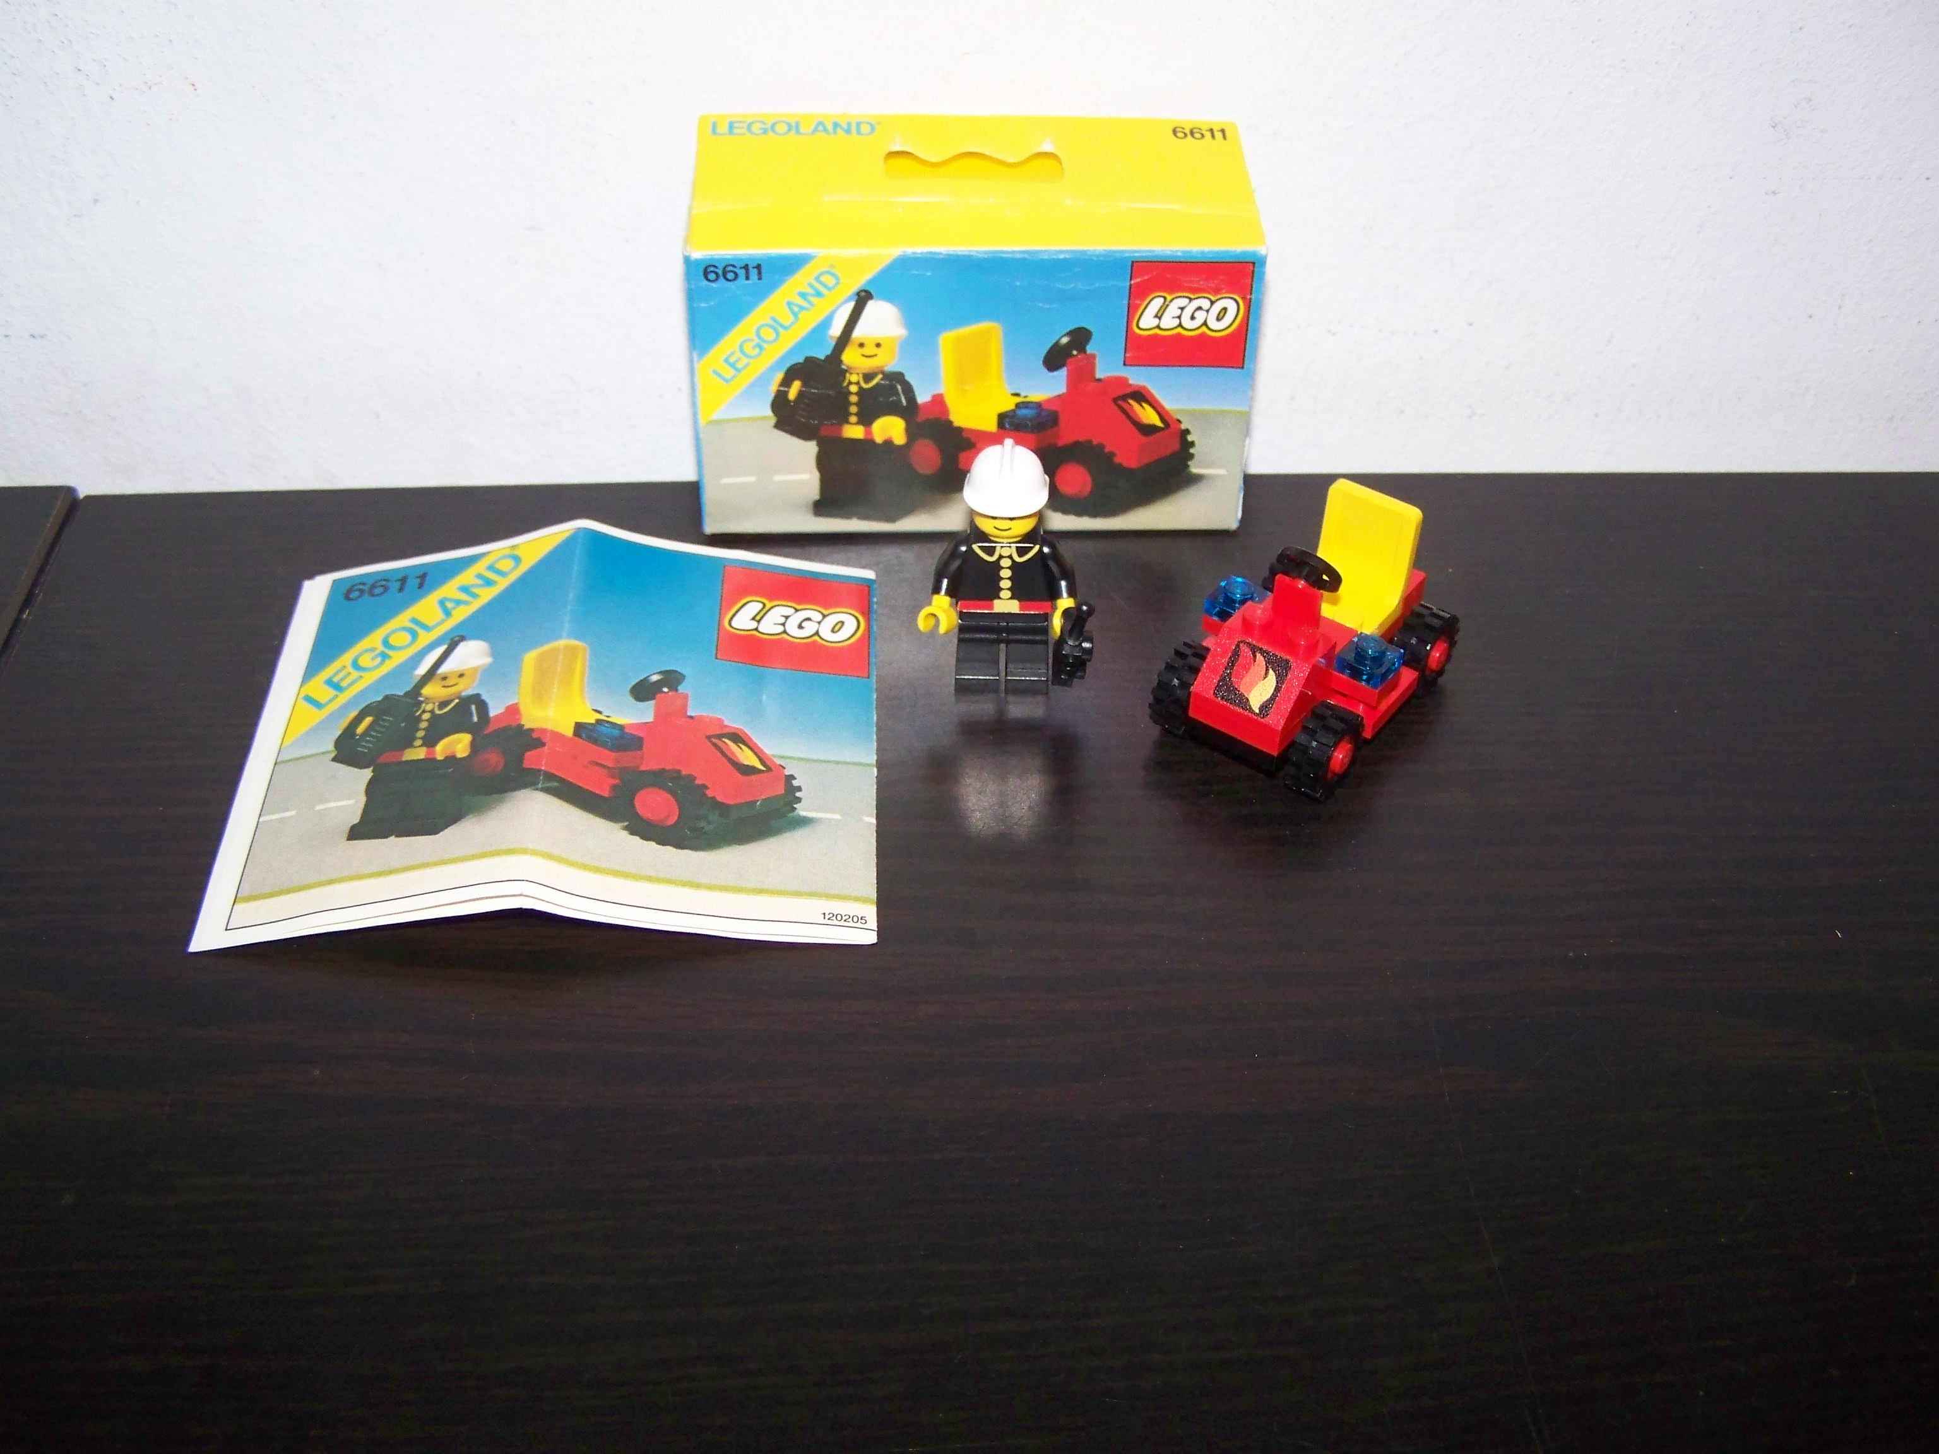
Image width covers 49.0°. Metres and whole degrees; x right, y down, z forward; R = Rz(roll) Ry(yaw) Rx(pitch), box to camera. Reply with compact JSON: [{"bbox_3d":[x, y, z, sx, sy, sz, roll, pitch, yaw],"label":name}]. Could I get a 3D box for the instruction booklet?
[{"bbox_3d":[-0.064,-0.002,0.338,0.101,0.013,0.091,-1,41,-3],"label":"instruction booklet"}]

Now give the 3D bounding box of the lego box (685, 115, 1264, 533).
[{"bbox_3d":[0.001,-0.071,0.385,0.098,0.059,0.041,-1,41,-3],"label":"lego box"}]

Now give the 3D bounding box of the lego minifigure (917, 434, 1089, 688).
[{"bbox_3d":[0.007,-0.024,0.344,0.029,0.043,0.017,0,41,-2],"label":"lego minifigure"}]

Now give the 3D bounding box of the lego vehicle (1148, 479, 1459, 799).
[{"bbox_3d":[0.056,-0.017,0.344,0.032,0.034,0.048,27,47,26],"label":"lego vehicle"}]

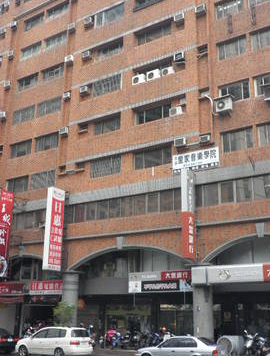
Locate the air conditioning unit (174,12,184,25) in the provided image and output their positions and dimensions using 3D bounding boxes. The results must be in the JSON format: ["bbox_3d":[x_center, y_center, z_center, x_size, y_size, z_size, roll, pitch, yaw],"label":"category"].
[{"bbox_3d":[3.234,-11.254,33.073,0.680,0.440,0.550,-11,-22,32],"label":"air conditioning unit"}]

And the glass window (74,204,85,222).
[{"bbox_3d":[-4.076,2.672,34.995,0.976,1.370,0.100,-11,-22,32],"label":"glass window"}]

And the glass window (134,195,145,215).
[{"bbox_3d":[0.365,1.811,31.323,0.928,1.322,0.120,-10,-21,33],"label":"glass window"}]

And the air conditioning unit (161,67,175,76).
[{"bbox_3d":[2.414,-7.619,33.763,0.840,0.510,0.320,-11,-22,32],"label":"air conditioning unit"}]

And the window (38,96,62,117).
[{"bbox_3d":[-7.187,-5.941,39.322,2.709,1.265,0.150,-10,-21,33],"label":"window"}]

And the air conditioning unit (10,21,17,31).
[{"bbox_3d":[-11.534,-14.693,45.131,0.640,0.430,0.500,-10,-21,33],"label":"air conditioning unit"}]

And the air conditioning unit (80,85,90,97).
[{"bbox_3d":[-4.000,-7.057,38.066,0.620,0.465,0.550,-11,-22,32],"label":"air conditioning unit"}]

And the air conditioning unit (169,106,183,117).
[{"bbox_3d":[2.770,-4.389,31.610,0.800,0.560,0.300,-10,-21,33],"label":"air conditioning unit"}]

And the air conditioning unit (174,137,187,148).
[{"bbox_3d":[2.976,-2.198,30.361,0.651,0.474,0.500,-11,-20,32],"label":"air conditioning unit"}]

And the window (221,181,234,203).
[{"bbox_3d":[5.706,0.870,28.788,0.871,1.336,0.100,-11,-22,32],"label":"window"}]

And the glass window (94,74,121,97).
[{"bbox_3d":[-2.150,-7.208,36.485,2.763,1.363,0.120,-10,-20,33],"label":"glass window"}]

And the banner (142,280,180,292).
[{"bbox_3d":[1.579,6.561,28.390,2.670,0.649,0.120,-11,-22,32],"label":"banner"}]

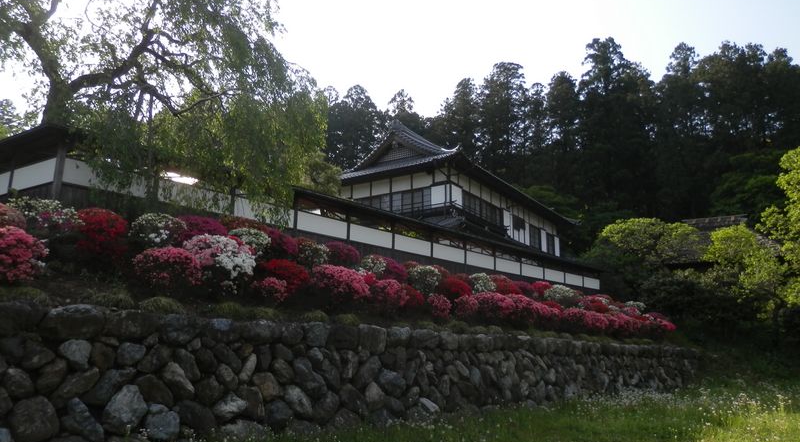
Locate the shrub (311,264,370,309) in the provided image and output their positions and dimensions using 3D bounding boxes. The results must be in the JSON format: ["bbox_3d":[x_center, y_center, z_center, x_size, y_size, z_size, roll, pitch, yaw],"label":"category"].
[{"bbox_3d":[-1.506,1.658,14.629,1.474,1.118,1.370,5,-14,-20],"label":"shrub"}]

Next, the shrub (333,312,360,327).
[{"bbox_3d":[-1.212,2.286,13.341,0.553,0.346,0.582,0,-14,0],"label":"shrub"}]

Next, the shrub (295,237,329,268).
[{"bbox_3d":[-2.241,0.860,15.054,0.840,0.860,0.885,0,-14,0],"label":"shrub"}]

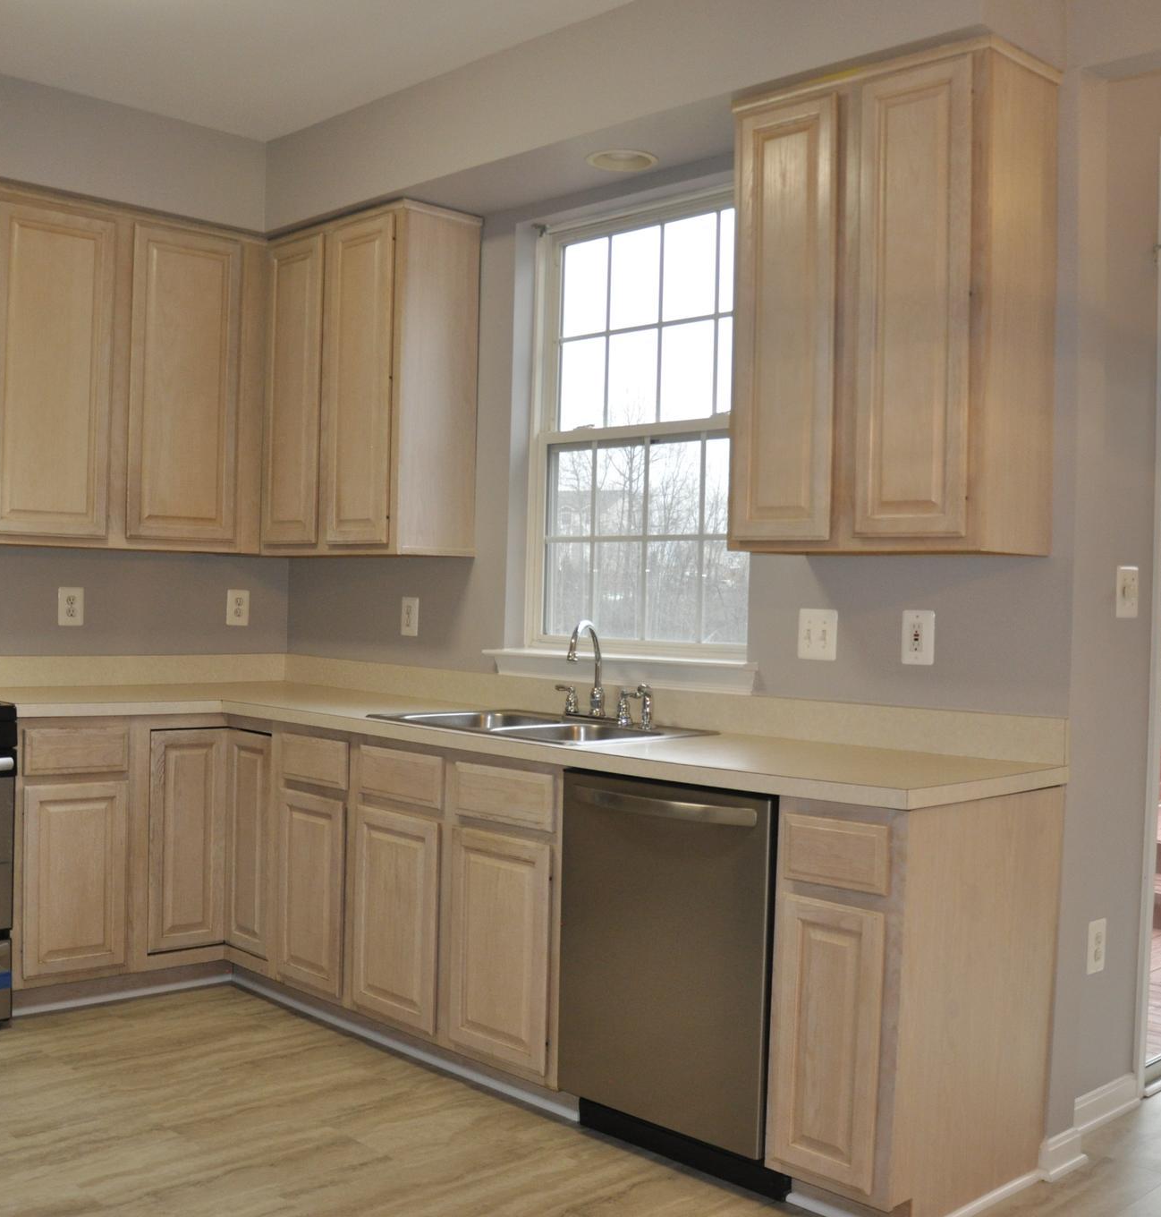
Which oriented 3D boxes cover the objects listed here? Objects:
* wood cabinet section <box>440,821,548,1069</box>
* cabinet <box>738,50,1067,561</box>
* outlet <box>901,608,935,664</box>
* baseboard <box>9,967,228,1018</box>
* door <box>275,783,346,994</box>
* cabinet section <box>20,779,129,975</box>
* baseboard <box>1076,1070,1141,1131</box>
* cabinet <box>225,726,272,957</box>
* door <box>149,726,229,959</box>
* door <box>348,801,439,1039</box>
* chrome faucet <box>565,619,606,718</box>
[{"bbox_3d":[-0.201,0.813,3.300,0.358,0.550,0.021,2,1,45],"label":"wood cabinet section"},{"bbox_3d":[0.697,-0.652,3.129,0.663,1.057,0.325,2,1,45],"label":"cabinet"},{"bbox_3d":[0.793,0.069,3.217,0.085,0.122,0.009,2,1,45],"label":"outlet"},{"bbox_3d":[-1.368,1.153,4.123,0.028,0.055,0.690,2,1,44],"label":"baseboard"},{"bbox_3d":[-0.782,0.824,3.964,0.022,0.550,0.330,1,1,-44],"label":"door"},{"bbox_3d":[-1.435,0.765,3.896,0.020,0.537,0.312,2,1,44],"label":"cabinet section"},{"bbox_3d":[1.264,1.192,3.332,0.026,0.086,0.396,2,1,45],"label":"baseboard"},{"bbox_3d":[-0.989,0.701,4.111,0.242,0.668,0.022,2,1,45],"label":"cabinet"},{"bbox_3d":[-1.177,0.694,4.112,0.022,0.669,0.260,2,1,45],"label":"door"},{"bbox_3d":[-0.482,0.806,3.601,0.347,0.546,0.020,2,0,45],"label":"door"},{"bbox_3d":[0.024,0.167,3.843,0.050,0.275,0.175,2,1,44],"label":"chrome faucet"}]

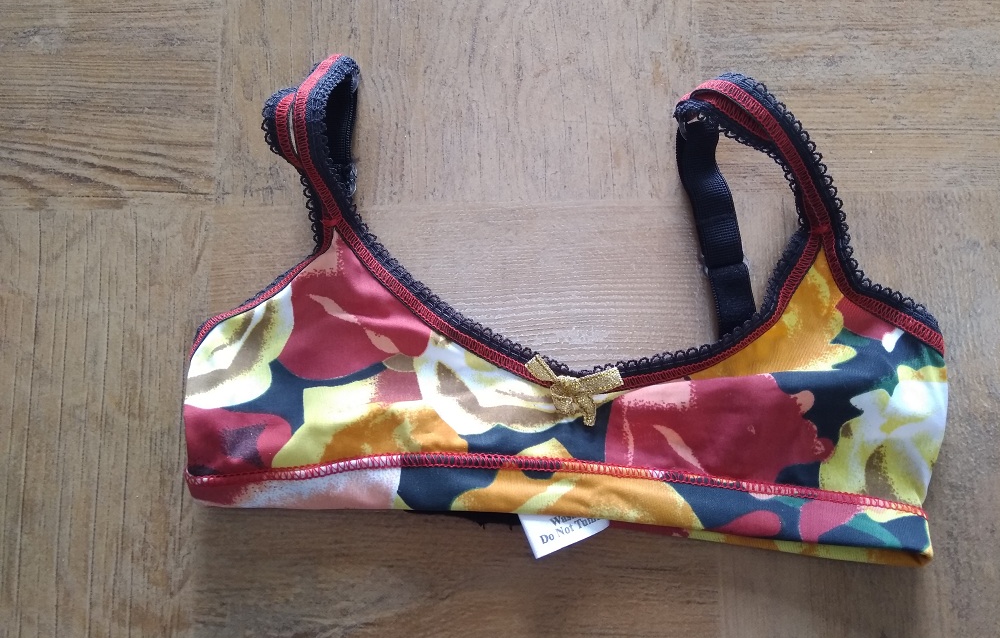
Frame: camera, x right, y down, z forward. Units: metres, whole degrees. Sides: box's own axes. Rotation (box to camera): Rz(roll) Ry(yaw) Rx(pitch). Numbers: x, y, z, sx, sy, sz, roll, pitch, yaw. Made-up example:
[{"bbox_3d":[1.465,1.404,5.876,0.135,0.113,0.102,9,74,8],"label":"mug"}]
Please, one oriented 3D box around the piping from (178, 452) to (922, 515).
[{"bbox_3d":[0.023,0.069,0.326,0.309,0.014,0.020,3,83,-2],"label":"piping"}]

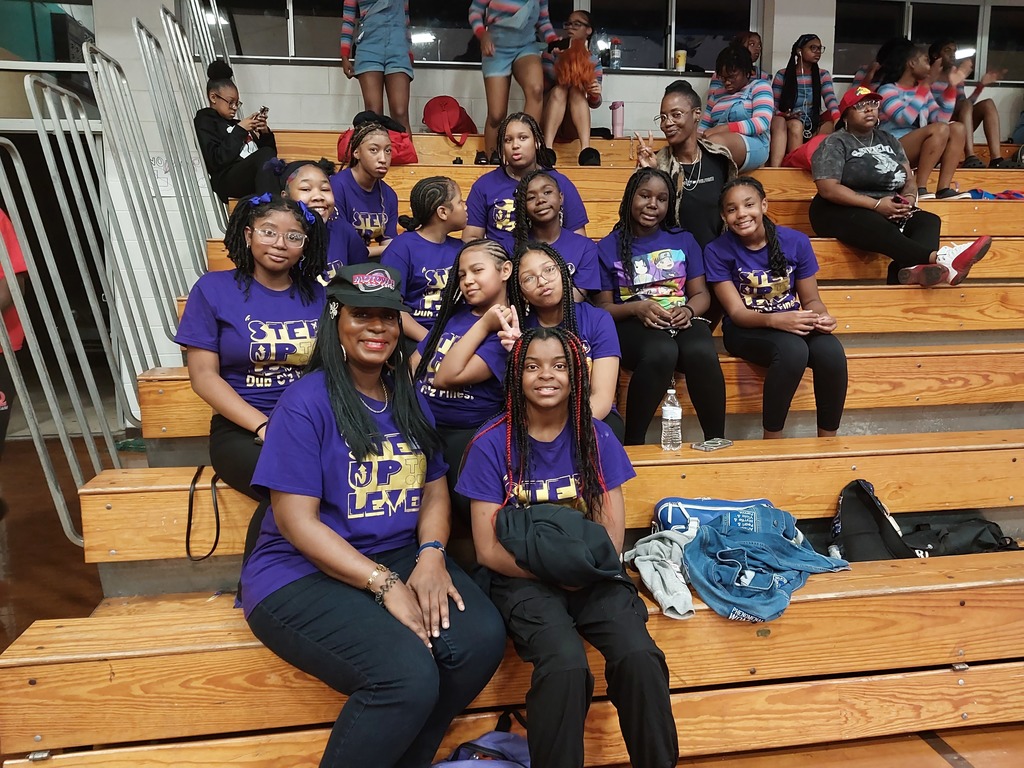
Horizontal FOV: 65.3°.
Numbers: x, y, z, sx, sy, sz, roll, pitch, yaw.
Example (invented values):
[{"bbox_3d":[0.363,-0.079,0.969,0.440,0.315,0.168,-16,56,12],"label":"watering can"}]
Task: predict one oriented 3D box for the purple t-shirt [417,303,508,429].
[{"bbox_3d":[-0.154,-0.054,2.480,0.320,0.400,0.240,9,9,13],"label":"purple t-shirt"}]

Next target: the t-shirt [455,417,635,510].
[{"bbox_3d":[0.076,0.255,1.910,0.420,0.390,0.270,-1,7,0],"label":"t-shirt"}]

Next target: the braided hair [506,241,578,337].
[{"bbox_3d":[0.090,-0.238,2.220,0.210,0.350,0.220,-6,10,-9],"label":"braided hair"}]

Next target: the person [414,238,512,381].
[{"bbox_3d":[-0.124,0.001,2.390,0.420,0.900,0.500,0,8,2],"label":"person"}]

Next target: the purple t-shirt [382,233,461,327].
[{"bbox_3d":[-0.290,-0.369,2.990,0.400,0.420,0.250,-5,10,-24],"label":"purple t-shirt"}]

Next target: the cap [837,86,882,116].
[{"bbox_3d":[1.863,-1.510,4.270,0.180,0.150,0.260,-6,4,-32],"label":"cap"}]

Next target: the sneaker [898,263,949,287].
[{"bbox_3d":[1.855,-0.496,3.600,0.265,0.100,0.115,0,18,-12],"label":"sneaker"}]

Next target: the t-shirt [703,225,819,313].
[{"bbox_3d":[0.940,-0.425,3.020,0.420,0.360,0.250,-1,8,-4],"label":"t-shirt"}]

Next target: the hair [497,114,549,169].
[{"bbox_3d":[0.043,-0.983,3.230,0.210,0.235,0.210,0,7,8],"label":"hair"}]

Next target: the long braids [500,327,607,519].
[{"bbox_3d":[0.095,0.086,1.820,0.240,0.430,0.250,-1,7,1],"label":"long braids"}]

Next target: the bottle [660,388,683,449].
[{"bbox_3d":[0.517,0.116,2.590,0.066,0.202,0.066,0,7,9],"label":"bottle"}]

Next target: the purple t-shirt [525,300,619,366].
[{"bbox_3d":[0.124,-0.045,2.500,0.400,0.440,0.250,-1,9,-5],"label":"purple t-shirt"}]

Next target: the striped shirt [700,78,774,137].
[{"bbox_3d":[1.505,-1.839,5.330,0.420,0.420,0.320,8,12,43],"label":"striped shirt"}]

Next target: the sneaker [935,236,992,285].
[{"bbox_3d":[2.126,-0.583,3.770,0.150,0.285,0.110,42,14,36],"label":"sneaker"}]

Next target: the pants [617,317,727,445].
[{"bbox_3d":[0.589,-0.017,2.950,0.370,0.480,0.450,-2,8,-6],"label":"pants"}]

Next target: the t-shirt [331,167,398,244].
[{"bbox_3d":[-0.584,-0.662,3.120,0.340,0.410,0.240,-4,8,-27],"label":"t-shirt"}]

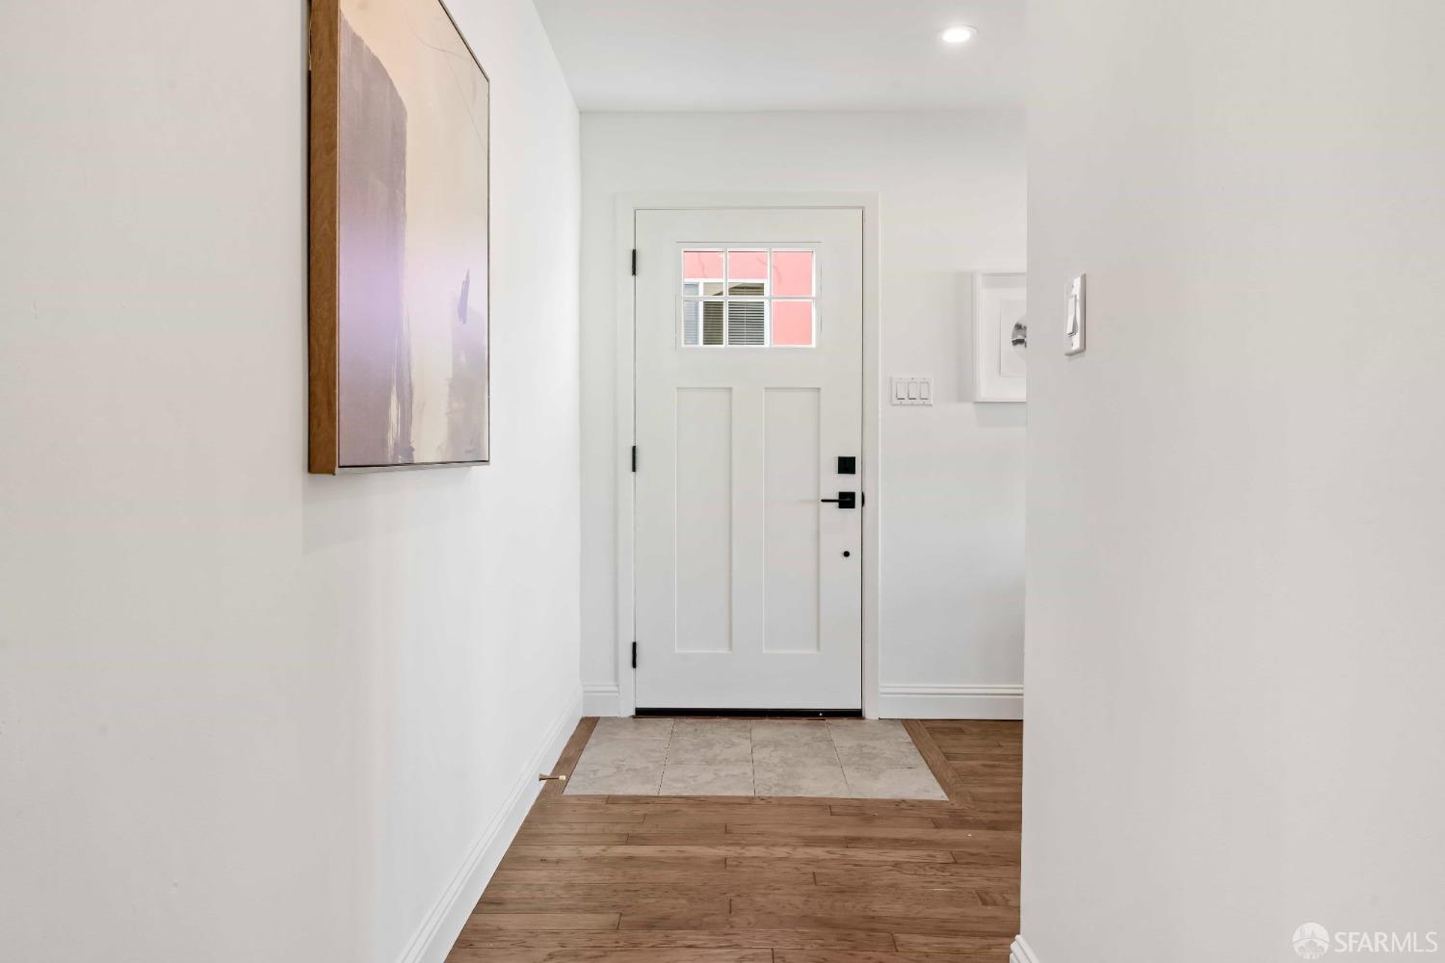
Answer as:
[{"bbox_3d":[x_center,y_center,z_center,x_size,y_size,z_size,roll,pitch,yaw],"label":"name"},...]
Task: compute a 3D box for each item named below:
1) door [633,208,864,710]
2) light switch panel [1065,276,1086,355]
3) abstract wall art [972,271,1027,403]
[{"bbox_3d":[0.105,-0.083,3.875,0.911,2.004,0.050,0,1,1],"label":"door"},{"bbox_3d":[0.535,-0.252,1.463,0.009,0.115,0.070,0,1,0],"label":"light switch panel"},{"bbox_3d":[1.246,-0.566,3.800,0.503,0.515,0.040,0,1,1],"label":"abstract wall art"}]

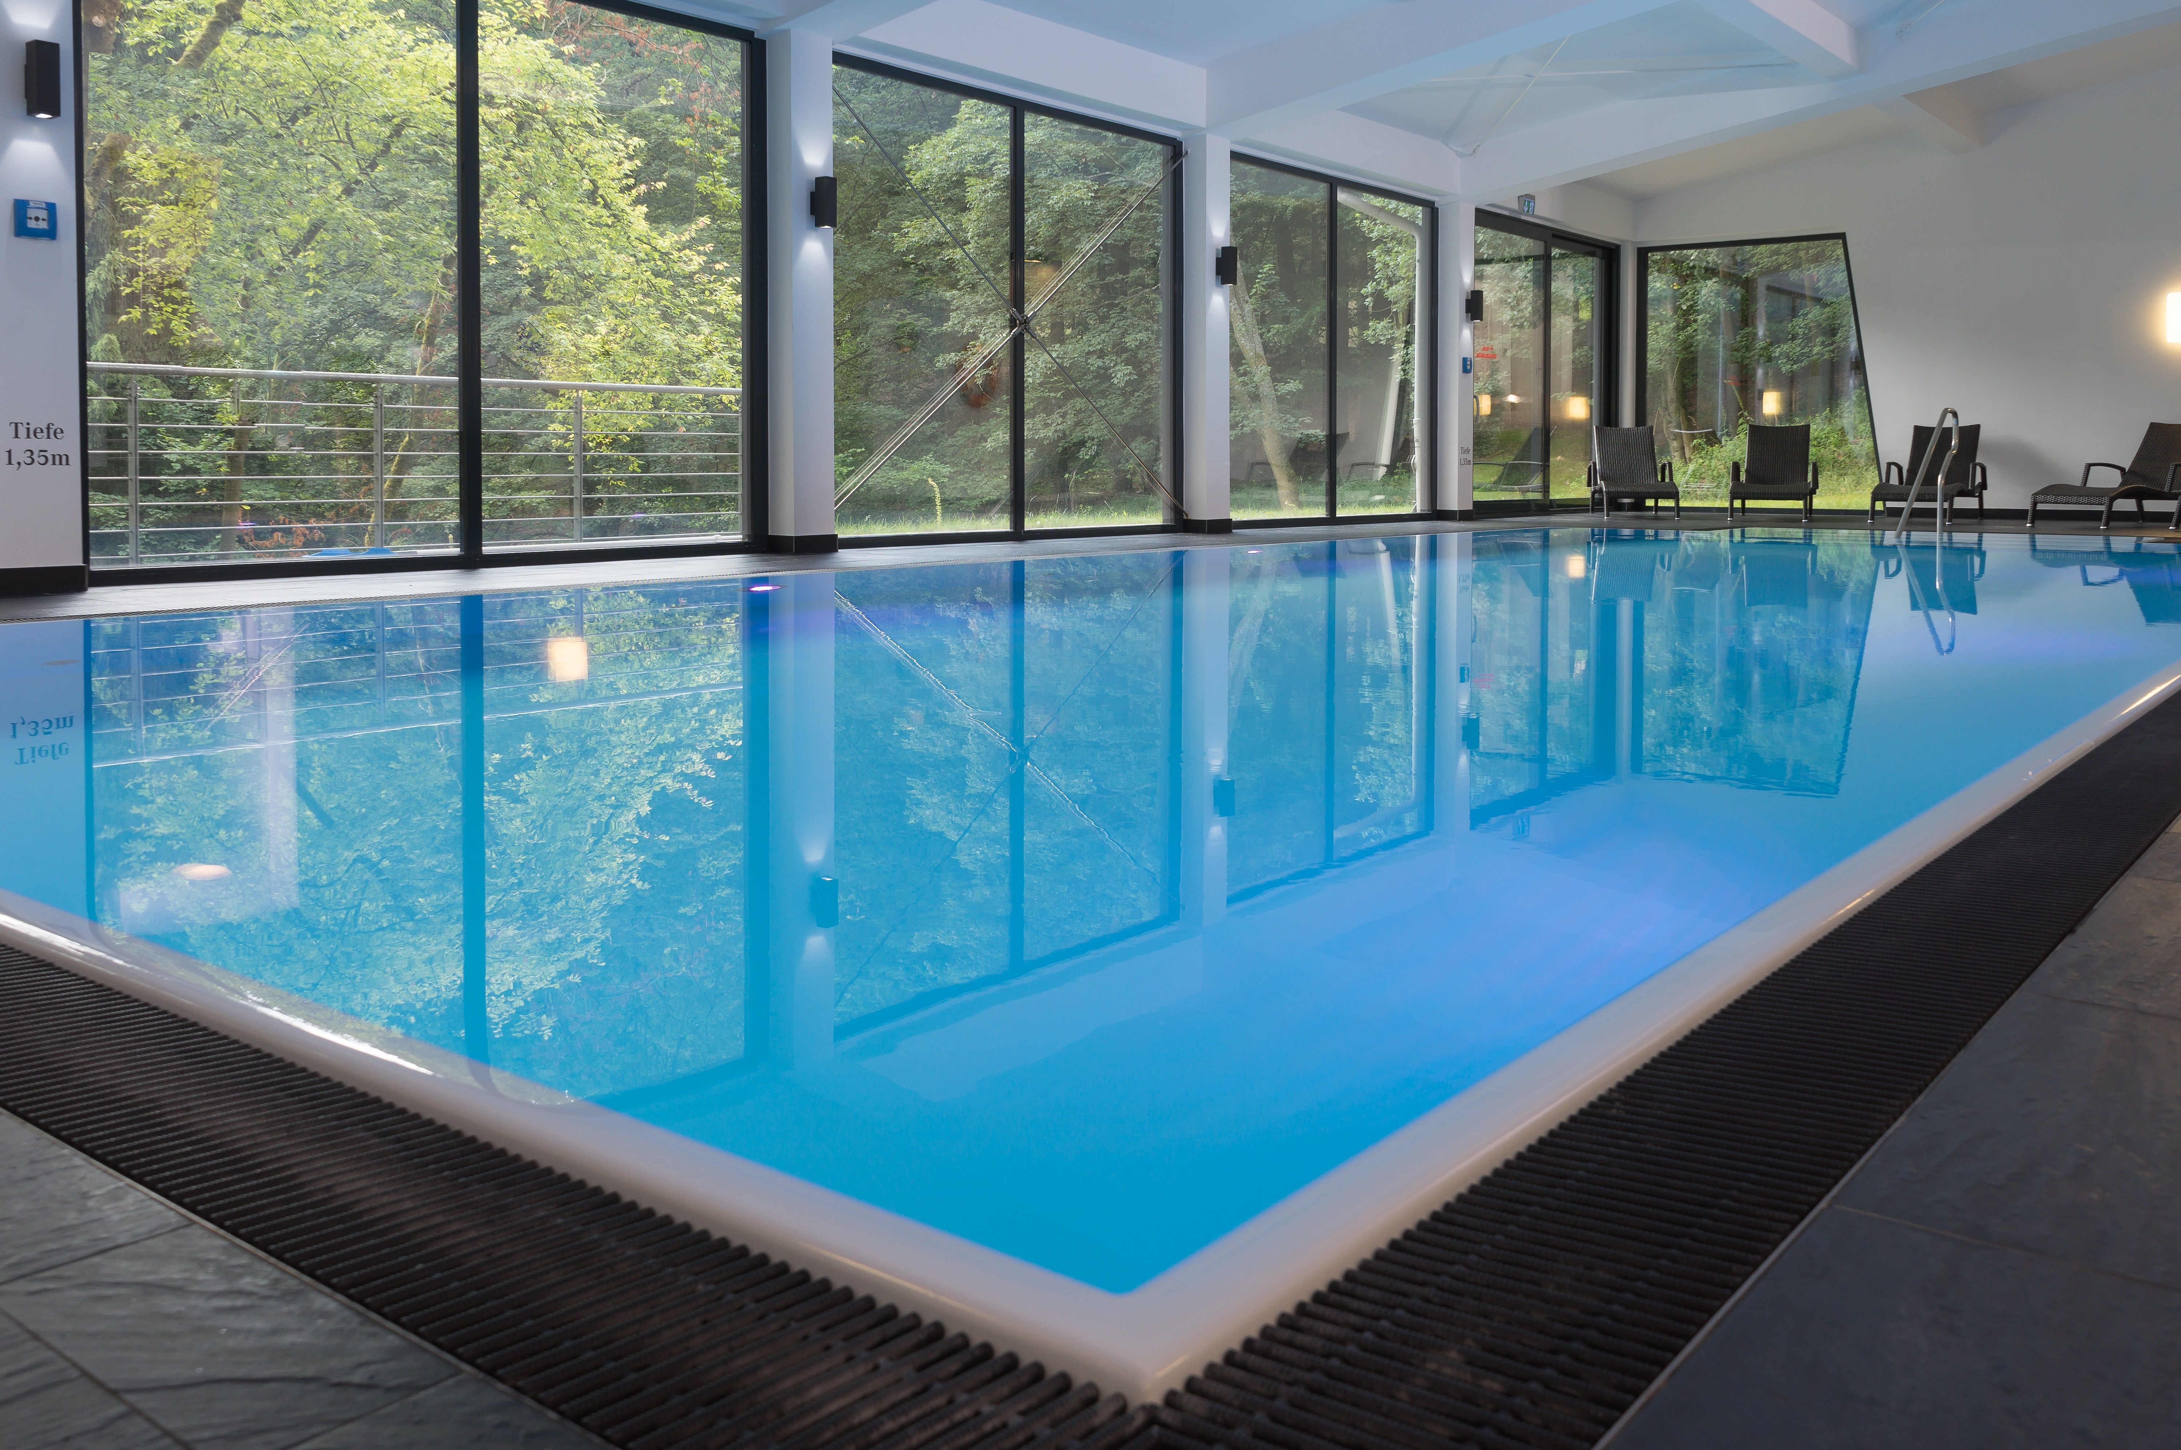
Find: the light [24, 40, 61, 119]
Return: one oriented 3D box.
[{"bbox_3d":[-3.683,-2.267,5.960,0.120,0.270,0.080,5,8,40],"label":"light"}]

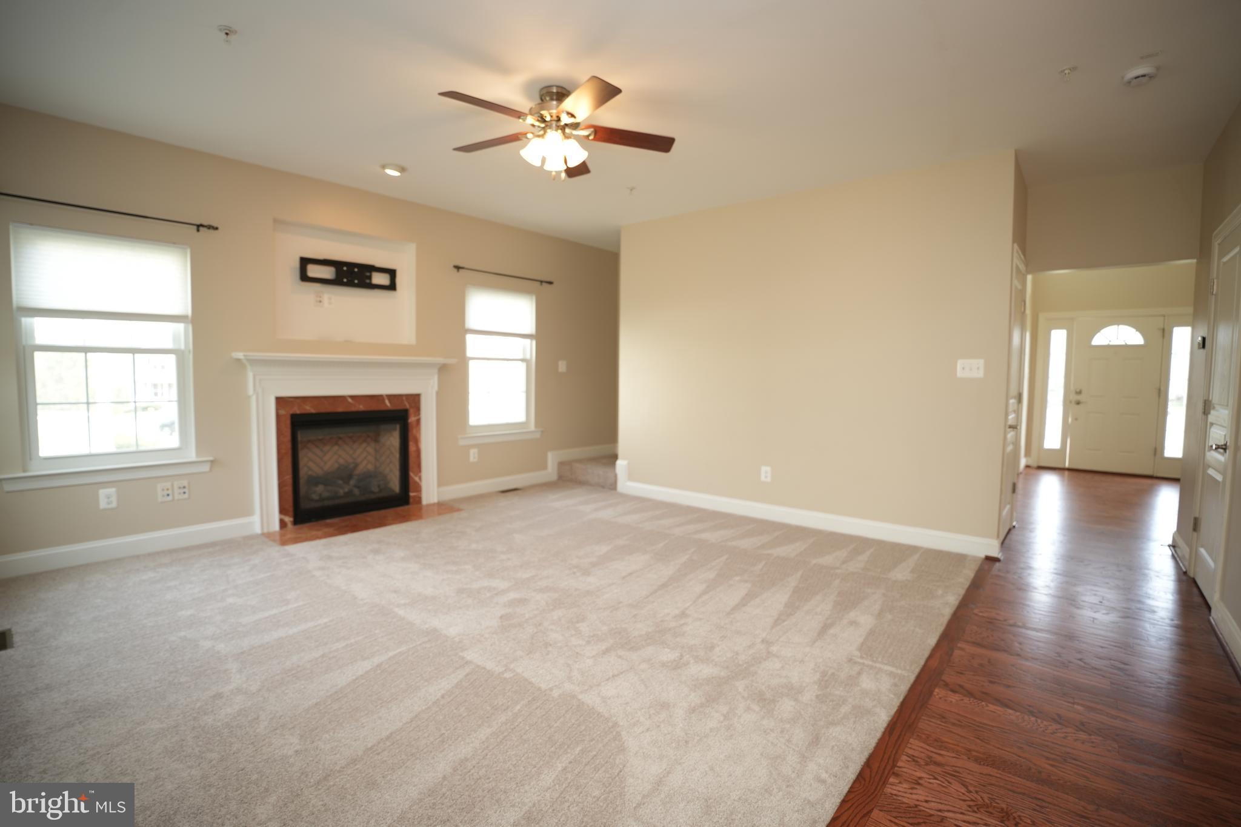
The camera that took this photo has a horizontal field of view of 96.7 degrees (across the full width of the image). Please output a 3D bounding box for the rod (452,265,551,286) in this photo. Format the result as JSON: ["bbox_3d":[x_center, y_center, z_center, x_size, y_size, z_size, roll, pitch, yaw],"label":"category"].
[{"bbox_3d":[-1.188,-1.425,5.756,0.090,0.050,1.307,3,5,40],"label":"rod"}]

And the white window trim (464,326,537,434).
[{"bbox_3d":[-1.263,-0.347,5.900,0.090,1.080,0.930,4,5,40],"label":"white window trim"}]

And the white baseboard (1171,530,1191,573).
[{"bbox_3d":[3.840,0.935,3.778,0.030,0.135,0.740,4,5,40],"label":"white baseboard"}]

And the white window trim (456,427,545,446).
[{"bbox_3d":[-1.262,0.254,5.885,0.080,0.095,1.100,4,5,40],"label":"white window trim"}]

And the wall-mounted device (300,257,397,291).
[{"bbox_3d":[-2.319,-1.183,4.737,0.080,0.203,0.810,3,5,40],"label":"wall-mounted device"}]

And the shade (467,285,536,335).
[{"bbox_3d":[-1.248,-1.076,5.843,0.050,0.455,0.902,3,5,40],"label":"shade"}]

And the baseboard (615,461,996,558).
[{"bbox_3d":[1.292,0.753,4.860,3.407,0.335,0.025,3,5,40],"label":"baseboard"}]

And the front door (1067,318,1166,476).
[{"bbox_3d":[6.490,-0.244,7.241,0.900,2.030,0.060,4,5,40],"label":"front door"}]

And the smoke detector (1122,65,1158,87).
[{"bbox_3d":[2.530,-1.638,2.684,0.138,0.045,0.138,4,5,40],"label":"smoke detector"}]

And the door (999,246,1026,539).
[{"bbox_3d":[2.926,-0.090,4.128,0.070,2.128,0.861,3,5,40],"label":"door"}]

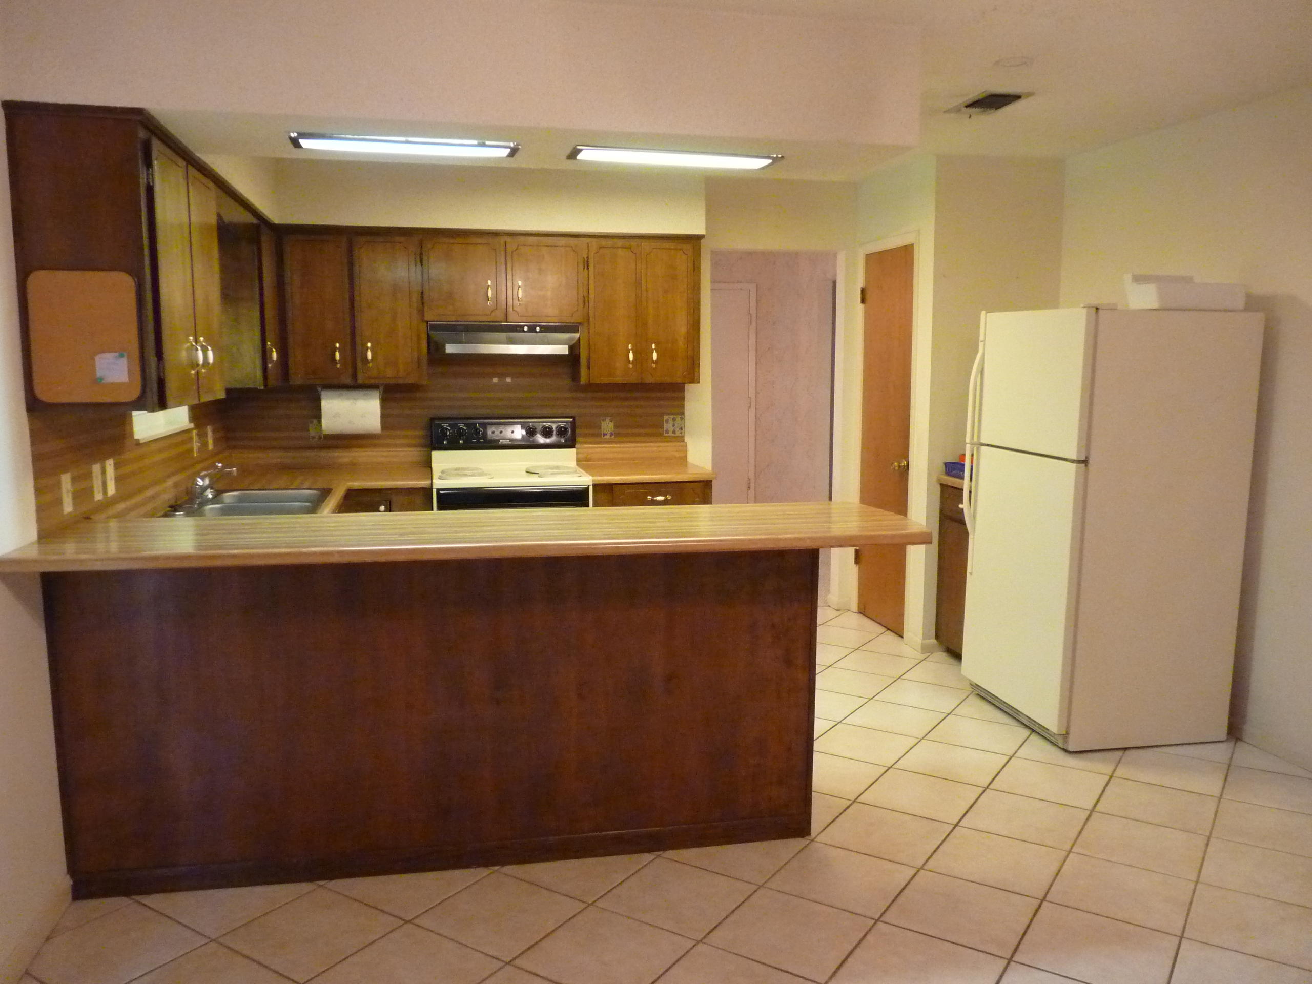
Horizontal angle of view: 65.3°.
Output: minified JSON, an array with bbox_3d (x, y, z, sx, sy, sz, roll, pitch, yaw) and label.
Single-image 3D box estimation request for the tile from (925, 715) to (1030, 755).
[{"bbox_3d":[1.269,0.957,4.015,0.333,0.010,0.333,4,8,33],"label":"tile"}]

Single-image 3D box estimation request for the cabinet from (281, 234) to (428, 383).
[{"bbox_3d":[-1.481,-0.906,5.095,0.655,0.735,0.330,-1,7,-12],"label":"cabinet"}]

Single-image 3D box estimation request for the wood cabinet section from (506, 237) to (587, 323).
[{"bbox_3d":[-0.552,-1.055,5.128,0.391,0.408,0.040,-1,7,-10],"label":"wood cabinet section"}]

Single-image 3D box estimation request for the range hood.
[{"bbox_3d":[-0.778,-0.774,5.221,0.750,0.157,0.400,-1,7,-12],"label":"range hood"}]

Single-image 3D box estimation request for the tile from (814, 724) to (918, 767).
[{"bbox_3d":[0.799,0.969,3.918,0.333,0.010,0.333,4,8,33],"label":"tile"}]

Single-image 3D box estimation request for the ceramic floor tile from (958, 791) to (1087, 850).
[{"bbox_3d":[1.175,1.042,3.259,0.331,0.010,0.331,5,8,33],"label":"ceramic floor tile"}]

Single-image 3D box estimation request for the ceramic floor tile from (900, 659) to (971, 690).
[{"bbox_3d":[1.358,0.866,4.764,0.331,0.010,0.331,4,8,33],"label":"ceramic floor tile"}]

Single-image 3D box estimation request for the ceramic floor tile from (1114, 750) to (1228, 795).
[{"bbox_3d":[1.836,1.001,3.650,0.333,0.010,0.333,4,8,33],"label":"ceramic floor tile"}]

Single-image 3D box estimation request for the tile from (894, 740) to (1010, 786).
[{"bbox_3d":[1.083,0.991,3.735,0.333,0.010,0.333,4,8,33],"label":"tile"}]

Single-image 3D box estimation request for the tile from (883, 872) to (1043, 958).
[{"bbox_3d":[0.809,1.111,2.703,0.331,0.010,0.331,5,8,33],"label":"tile"}]

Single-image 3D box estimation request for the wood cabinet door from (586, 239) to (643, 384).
[{"bbox_3d":[-0.205,-0.901,5.182,0.267,0.700,0.020,-1,7,-10],"label":"wood cabinet door"}]

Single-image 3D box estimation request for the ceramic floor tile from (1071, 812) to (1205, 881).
[{"bbox_3d":[1.465,1.068,3.089,0.331,0.010,0.331,4,8,33],"label":"ceramic floor tile"}]

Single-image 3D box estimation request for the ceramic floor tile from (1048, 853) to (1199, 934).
[{"bbox_3d":[1.274,1.100,2.801,0.331,0.010,0.331,5,8,33],"label":"ceramic floor tile"}]

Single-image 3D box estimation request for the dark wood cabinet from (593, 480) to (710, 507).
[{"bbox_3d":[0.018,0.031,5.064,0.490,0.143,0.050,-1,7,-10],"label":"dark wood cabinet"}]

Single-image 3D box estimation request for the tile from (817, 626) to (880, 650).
[{"bbox_3d":[0.968,0.775,5.404,0.331,0.010,0.331,5,8,33],"label":"tile"}]

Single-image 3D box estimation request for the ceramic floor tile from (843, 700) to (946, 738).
[{"bbox_3d":[0.983,0.935,4.199,0.333,0.010,0.333,4,8,33],"label":"ceramic floor tile"}]

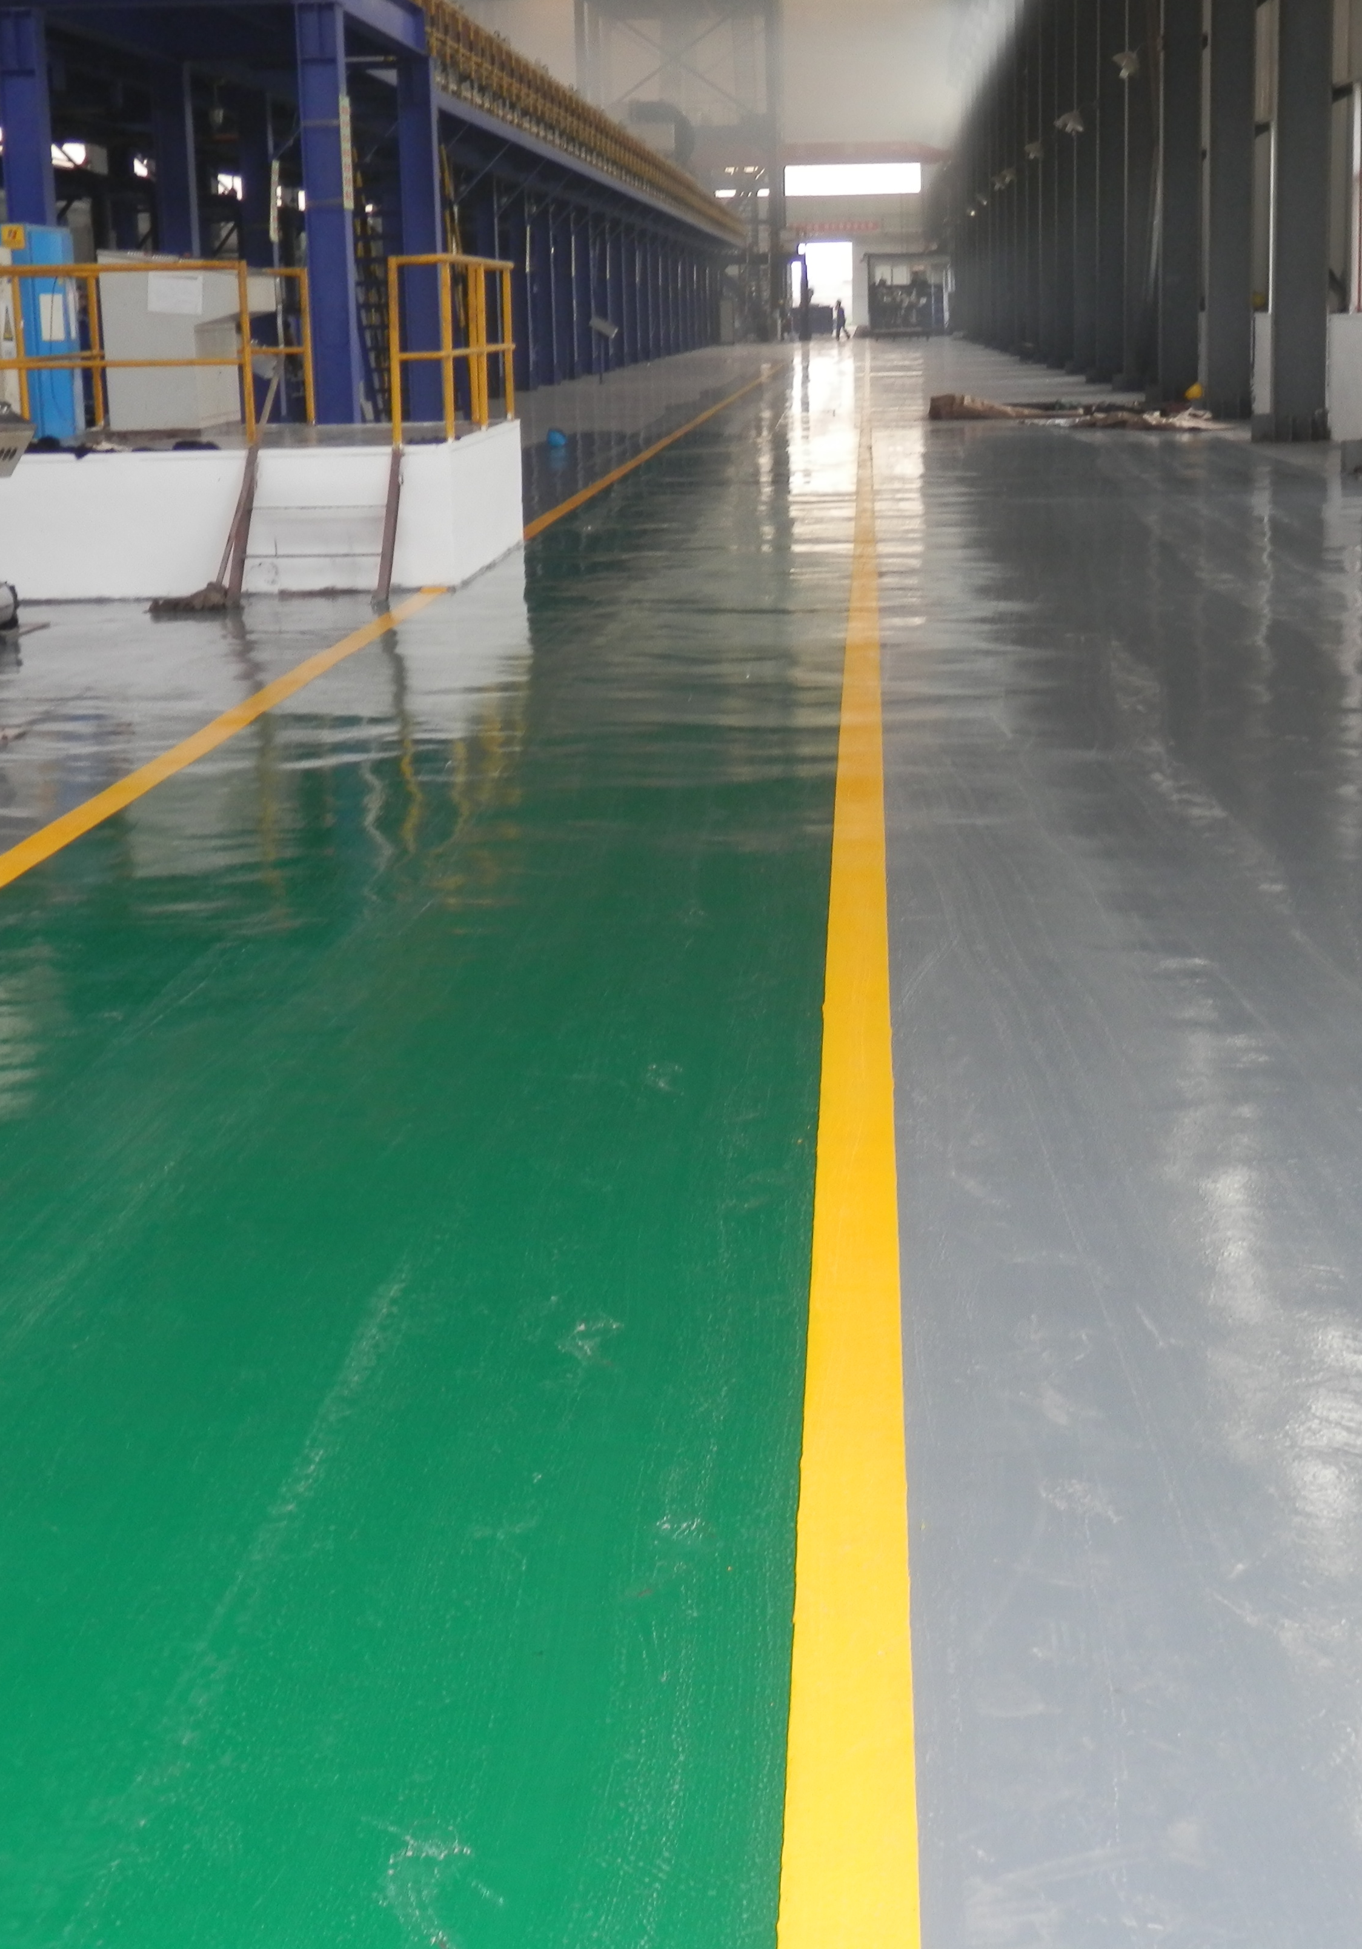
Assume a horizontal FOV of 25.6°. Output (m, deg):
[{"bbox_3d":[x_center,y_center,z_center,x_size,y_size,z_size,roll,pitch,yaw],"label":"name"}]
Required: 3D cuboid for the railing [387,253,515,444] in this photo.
[{"bbox_3d":[-1.309,-3.705,17.712,0.325,0.995,3.079,0,12,4],"label":"railing"}]

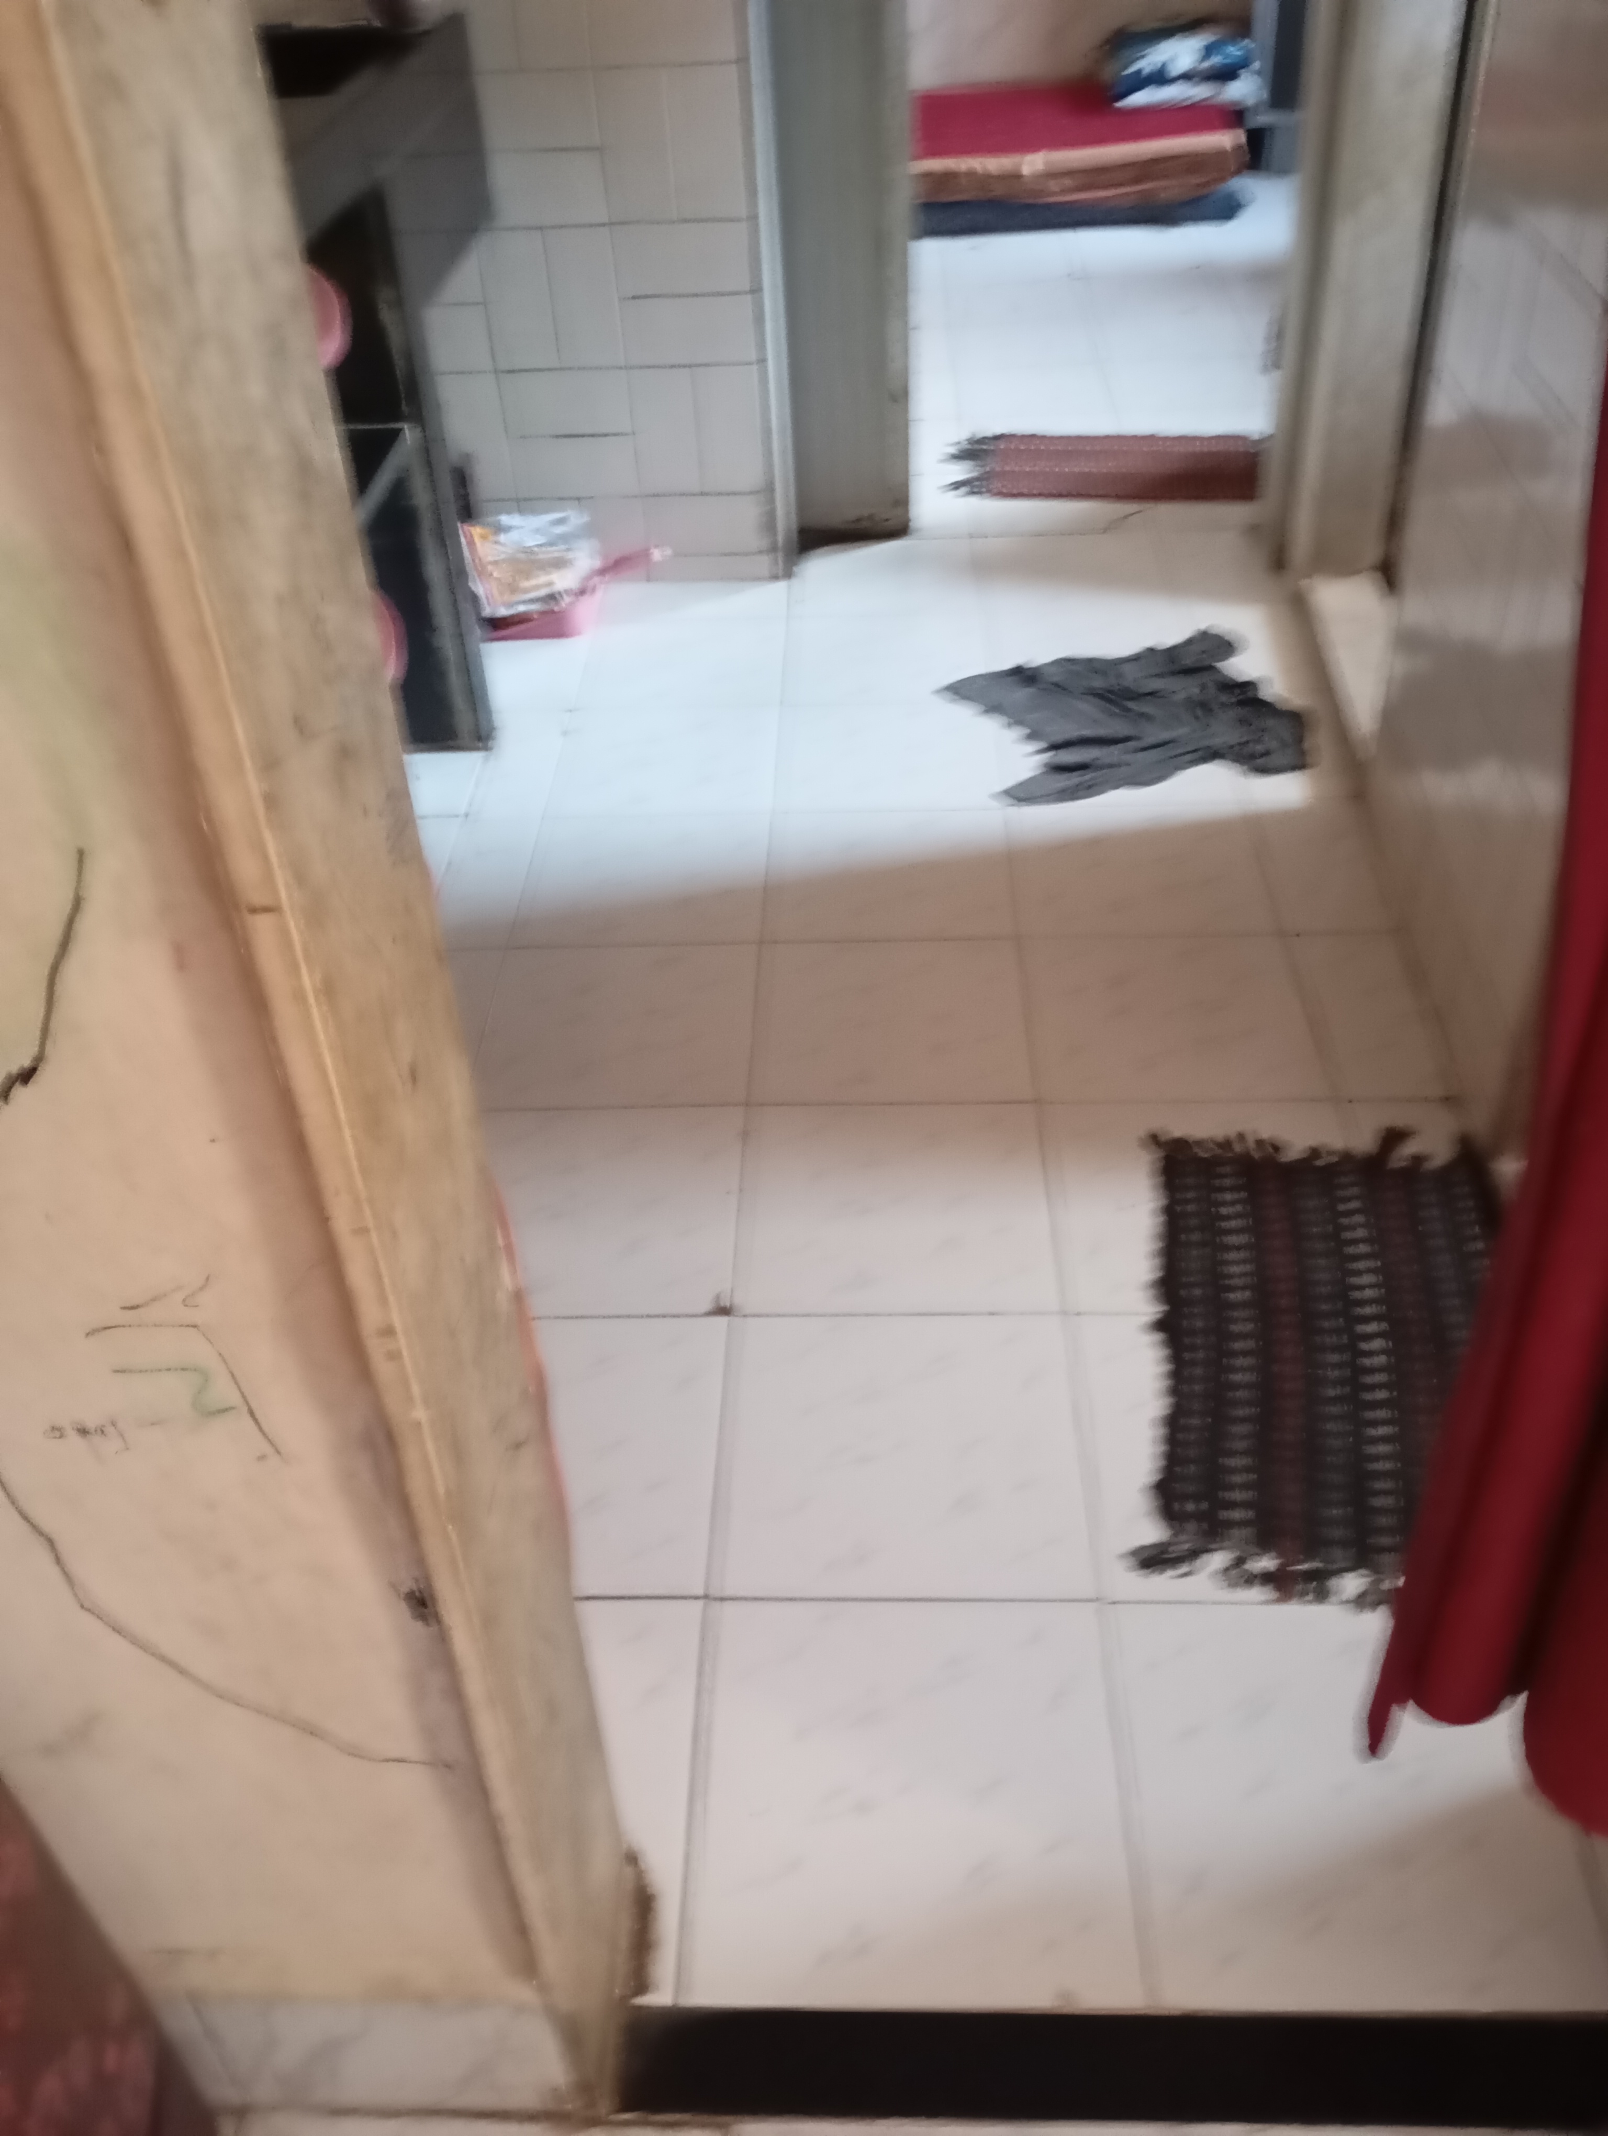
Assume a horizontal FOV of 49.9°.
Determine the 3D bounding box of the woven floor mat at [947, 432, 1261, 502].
[{"bbox_3d":[0.566,-1.114,3.188,0.610,0.012,0.314,3,39,8],"label":"woven floor mat"}]

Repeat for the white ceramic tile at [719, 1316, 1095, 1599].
[{"bbox_3d":[0.082,0.324,1.462,0.304,0.010,0.299,-1,39,3],"label":"white ceramic tile"}]

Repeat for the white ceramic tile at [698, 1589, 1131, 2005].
[{"bbox_3d":[0.073,0.515,1.239,0.298,0.010,0.297,-1,39,3],"label":"white ceramic tile"}]

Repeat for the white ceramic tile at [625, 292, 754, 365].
[{"bbox_3d":[-0.175,-1.122,2.630,0.200,0.099,0.010,-1,39,3],"label":"white ceramic tile"}]

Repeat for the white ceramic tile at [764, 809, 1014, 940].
[{"bbox_3d":[0.106,-0.240,2.156,0.300,0.010,0.300,-1,39,2],"label":"white ceramic tile"}]

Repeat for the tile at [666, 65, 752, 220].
[{"bbox_3d":[-0.134,-1.318,2.468,0.099,0.200,0.010,-1,39,3],"label":"tile"}]

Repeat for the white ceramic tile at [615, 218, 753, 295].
[{"bbox_3d":[-0.177,-1.199,2.563,0.200,0.100,0.010,-1,39,2],"label":"white ceramic tile"}]

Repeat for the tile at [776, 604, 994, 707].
[{"bbox_3d":[0.123,-0.617,2.622,0.304,0.010,0.299,-1,39,3],"label":"tile"}]

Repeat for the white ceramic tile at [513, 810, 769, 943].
[{"bbox_3d":[-0.199,-0.238,2.181,0.298,0.010,0.297,-1,39,3],"label":"white ceramic tile"}]

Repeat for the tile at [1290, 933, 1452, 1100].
[{"bbox_3d":[0.622,-0.059,1.910,0.122,0.010,0.297,-1,39,3],"label":"tile"}]

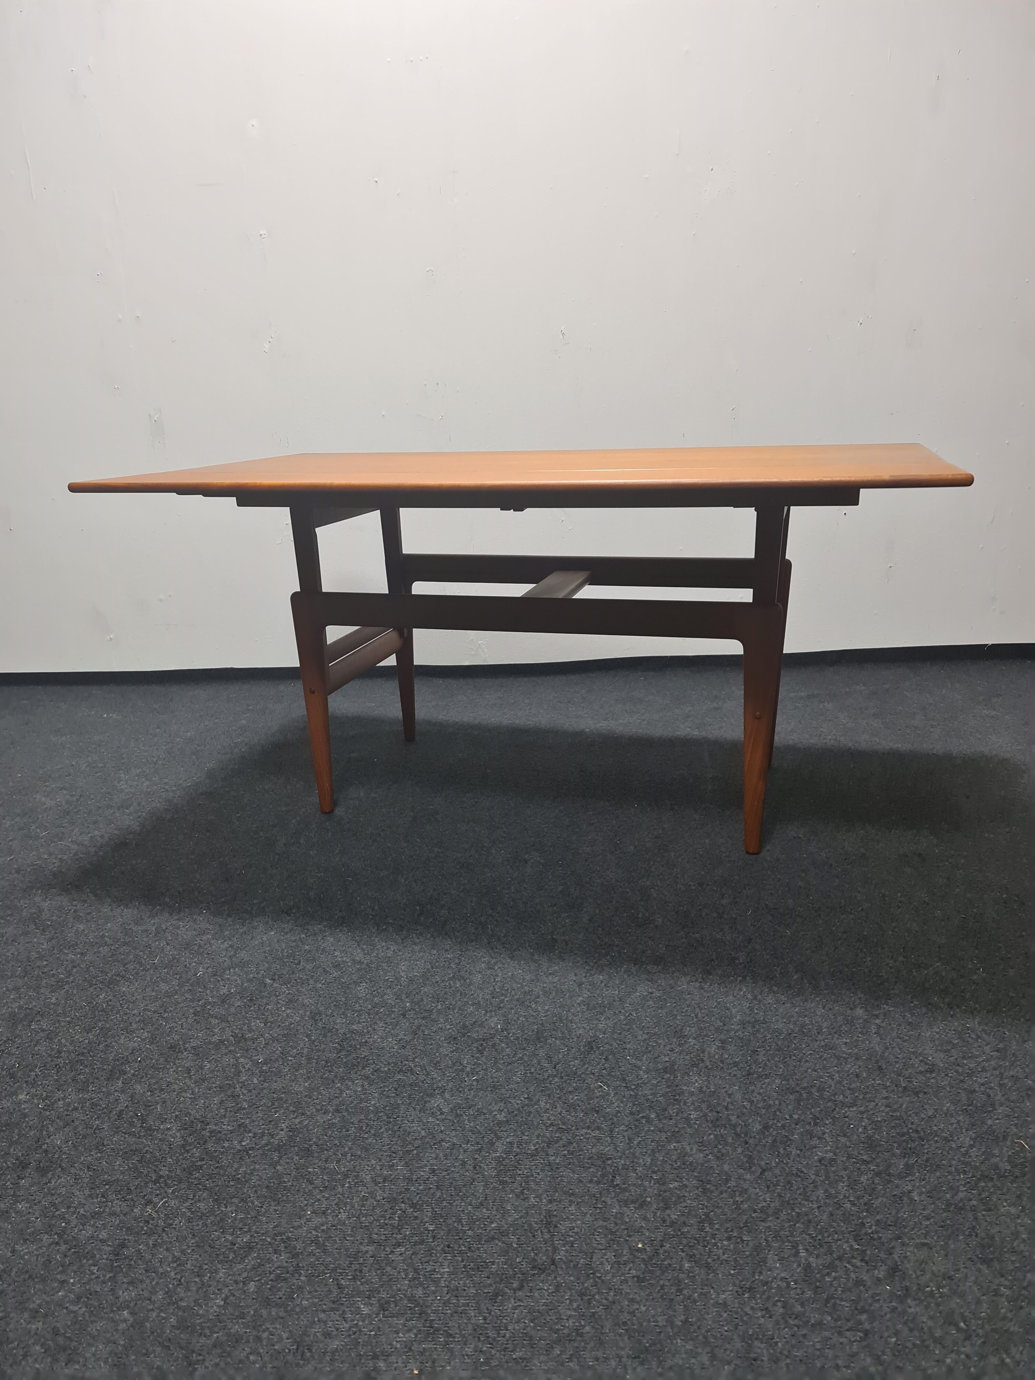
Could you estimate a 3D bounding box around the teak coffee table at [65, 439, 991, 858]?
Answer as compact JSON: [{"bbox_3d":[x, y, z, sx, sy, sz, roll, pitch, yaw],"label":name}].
[{"bbox_3d":[0.048,-0.121,2.116,1.518,0.714,0.884,3,17,16],"label":"teak coffee table"}]

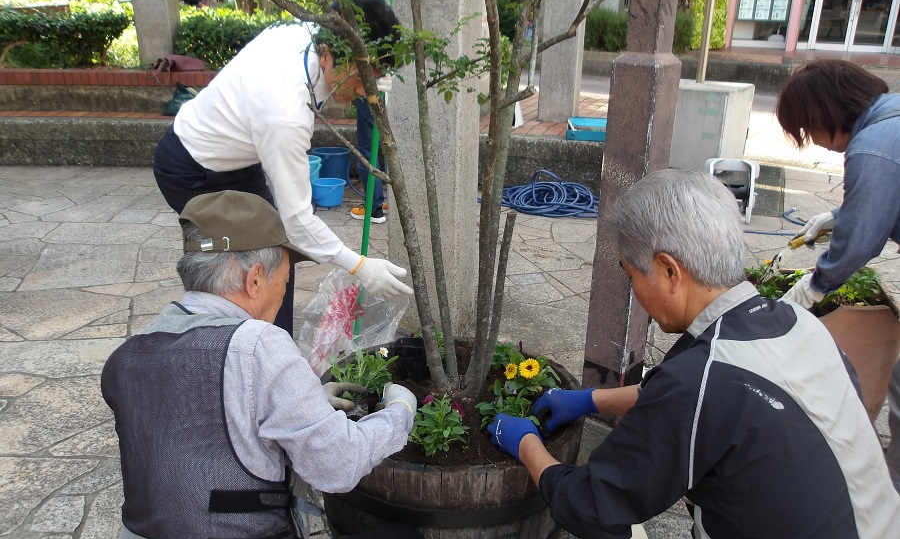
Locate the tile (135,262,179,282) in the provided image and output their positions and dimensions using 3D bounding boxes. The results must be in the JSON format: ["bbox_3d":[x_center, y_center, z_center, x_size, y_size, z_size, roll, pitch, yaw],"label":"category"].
[{"bbox_3d":[-1.585,0.021,3.885,0.268,0.035,0.346,-5,21,-18],"label":"tile"}]

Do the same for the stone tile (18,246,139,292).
[{"bbox_3d":[-2.021,-0.022,3.917,0.533,0.040,0.817,-6,21,-18],"label":"stone tile"}]

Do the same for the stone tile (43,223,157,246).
[{"bbox_3d":[-2.247,-0.218,4.520,0.709,0.035,0.467,1,20,-2],"label":"stone tile"}]

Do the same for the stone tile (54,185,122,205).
[{"bbox_3d":[-2.856,-0.554,5.378,0.467,0.040,0.702,0,20,-4],"label":"stone tile"}]

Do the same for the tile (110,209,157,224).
[{"bbox_3d":[-2.187,-0.355,4.911,0.256,0.035,0.384,-1,20,-7],"label":"tile"}]

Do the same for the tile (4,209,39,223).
[{"bbox_3d":[-2.976,-0.359,4.874,0.178,0.035,0.479,-15,25,-38],"label":"tile"}]

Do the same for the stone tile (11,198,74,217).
[{"bbox_3d":[-2.893,-0.442,5.059,0.360,0.040,0.510,6,20,15],"label":"stone tile"}]

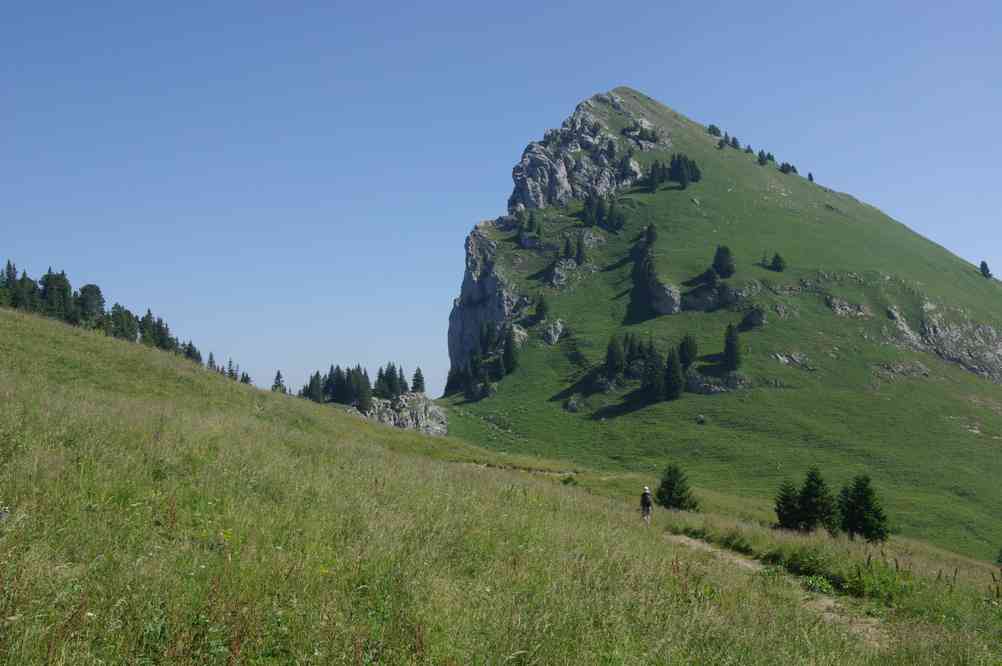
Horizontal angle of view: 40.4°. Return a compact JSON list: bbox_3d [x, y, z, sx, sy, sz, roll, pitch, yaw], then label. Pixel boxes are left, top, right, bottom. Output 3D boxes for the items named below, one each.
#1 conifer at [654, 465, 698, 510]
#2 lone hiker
[{"bbox_3d":[9.403,8.331,73.000,2.400,2.700,2.400,0,-2,0],"label":"conifer"},{"bbox_3d":[6.247,7.492,58.500,0.550,1.750,0.480,0,-2,-3],"label":"lone hiker"}]

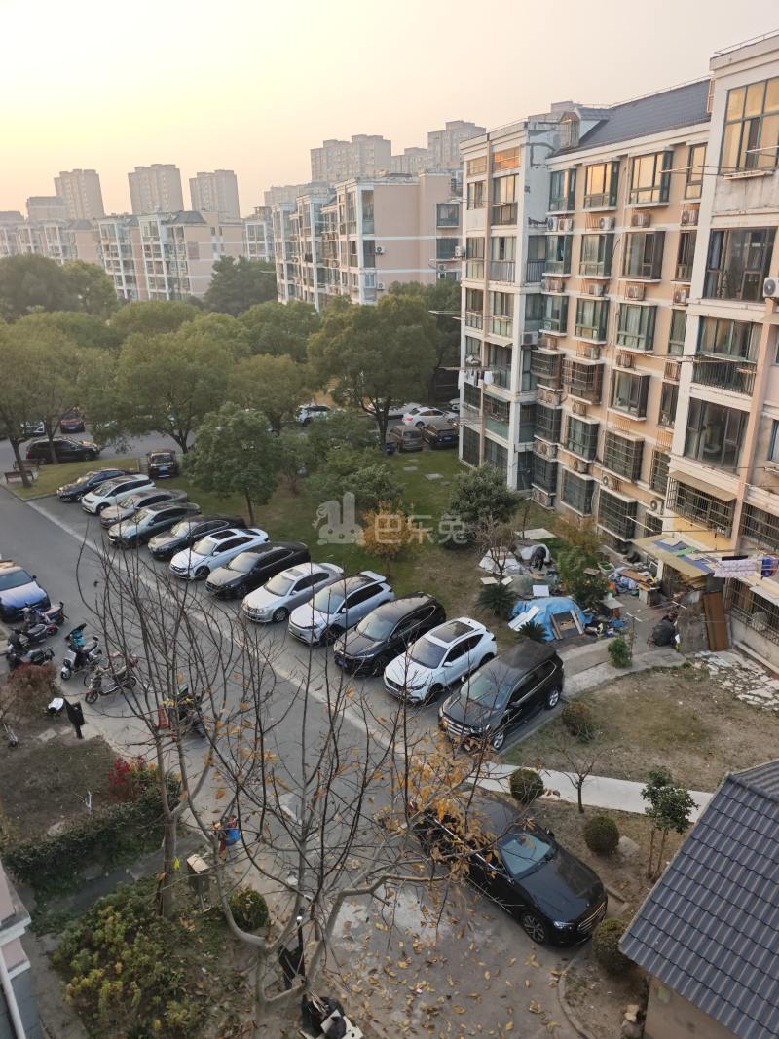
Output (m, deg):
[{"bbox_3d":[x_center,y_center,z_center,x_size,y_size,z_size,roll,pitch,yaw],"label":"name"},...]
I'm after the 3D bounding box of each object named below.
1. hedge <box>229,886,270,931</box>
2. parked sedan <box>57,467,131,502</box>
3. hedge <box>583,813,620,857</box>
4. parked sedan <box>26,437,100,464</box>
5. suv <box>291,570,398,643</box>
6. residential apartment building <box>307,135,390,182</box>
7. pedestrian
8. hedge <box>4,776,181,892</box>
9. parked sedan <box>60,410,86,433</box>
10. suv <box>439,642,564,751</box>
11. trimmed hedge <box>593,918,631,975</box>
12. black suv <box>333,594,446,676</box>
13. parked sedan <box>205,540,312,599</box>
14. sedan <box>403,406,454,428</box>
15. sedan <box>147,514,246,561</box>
[{"bbox_3d":[-3.070,8.570,15.810,0.850,0.870,0.850,-8,22,-16],"label":"hedge"},{"bbox_3d":[-17.960,-2.204,44.191,1.820,1.450,4.550,18,28,42],"label":"parked sedan"},{"bbox_3d":[5.275,7.861,17.929,0.894,0.893,0.894,-1,21,0],"label":"hedge"},{"bbox_3d":[-23.709,-5.123,52.499,4.827,1.689,1.892,-7,22,-14],"label":"parked sedan"},{"bbox_3d":[-1.861,3.420,28.736,4.580,1.660,1.860,-20,27,-40],"label":"suv"},{"bbox_3d":[-16.635,-138.088,321.039,12.000,58.600,42.700,-19,27,-39],"label":"residential apartment building"},{"bbox_3d":[-9.727,6.058,22.336,0.600,1.550,0.420,8,22,22],"label":"pedestrian"},{"bbox_3d":[-7.150,7.889,17.655,4.200,1.000,0.820,-12,23,-26],"label":"hedge"},{"bbox_3d":[-27.404,-8.564,62.406,1.800,1.460,4.600,-8,22,-17],"label":"parked sedan"},{"bbox_3d":[3.665,5.518,23.006,4.694,1.759,1.937,-21,28,-41],"label":"suv"},{"bbox_3d":[4.687,8.908,15.036,0.914,1.037,0.914,-8,22,-16],"label":"trimmed hedge"},{"bbox_3d":[0.080,4.104,26.266,1.860,1.660,4.620,18,28,42],"label":"black suv"},{"bbox_3d":[-5.877,2.136,32.657,4.820,1.470,1.830,-20,27,-40],"label":"parked sedan"},{"bbox_3d":[3.503,-8.639,60.785,4.650,1.460,1.800,-7,21,-16],"label":"sedan"},{"bbox_3d":[-9.558,0.779,35.859,4.850,1.450,1.860,-19,27,-39],"label":"sedan"}]

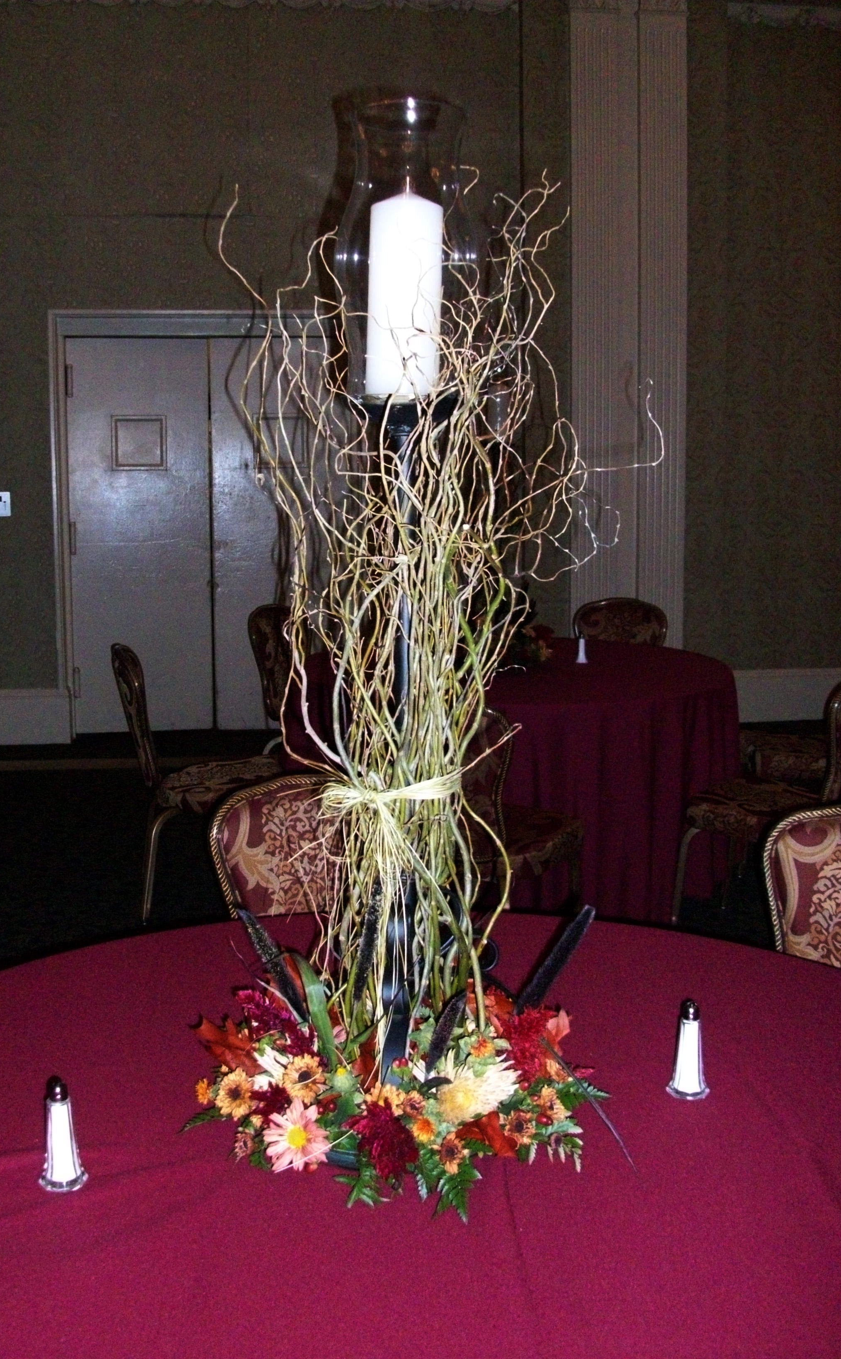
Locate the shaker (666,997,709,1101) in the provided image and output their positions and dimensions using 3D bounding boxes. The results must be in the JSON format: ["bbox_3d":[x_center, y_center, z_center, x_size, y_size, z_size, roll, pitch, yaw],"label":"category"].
[{"bbox_3d":[0.303,0.413,1.505,0.048,0.108,0.048,0,8,0],"label":"shaker"}]

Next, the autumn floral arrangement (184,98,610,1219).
[{"bbox_3d":[-0.020,-0.032,1.369,0.450,1.030,0.420,0,8,0],"label":"autumn floral arrangement"}]

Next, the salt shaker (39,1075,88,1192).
[{"bbox_3d":[-0.354,0.443,1.315,0.048,0.108,0.048,0,8,0],"label":"salt shaker"}]

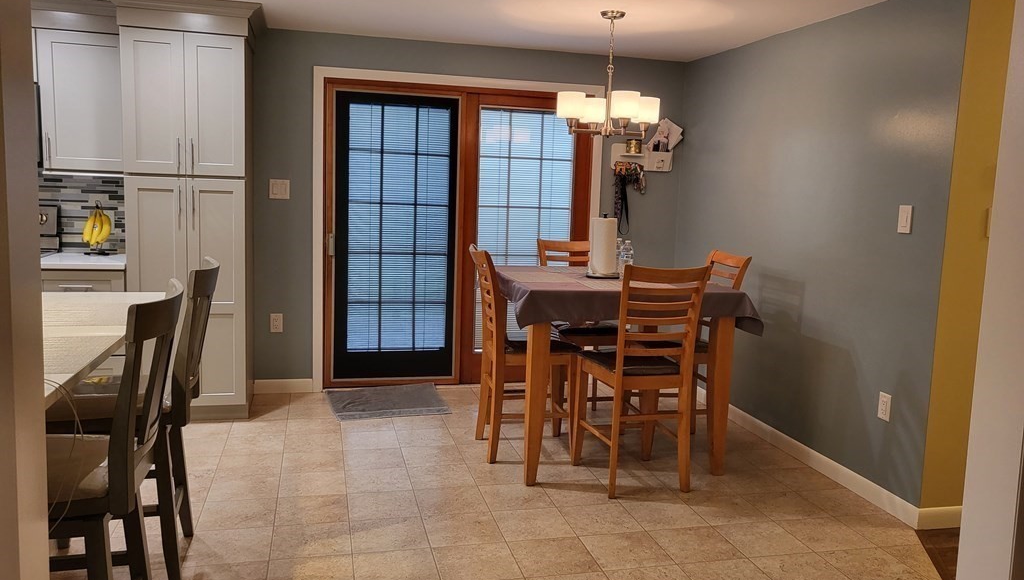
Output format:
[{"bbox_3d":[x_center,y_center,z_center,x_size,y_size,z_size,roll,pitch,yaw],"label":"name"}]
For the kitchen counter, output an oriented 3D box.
[{"bbox_3d":[-2.429,-0.164,4.450,0.490,0.035,0.606,0,8,-14],"label":"kitchen counter"}]

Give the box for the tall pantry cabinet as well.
[{"bbox_3d":[-1.856,-0.379,4.507,0.635,2.190,0.610,0,7,-14],"label":"tall pantry cabinet"}]

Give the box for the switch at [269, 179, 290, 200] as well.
[{"bbox_3d":[-1.487,-0.644,4.929,0.124,0.121,0.008,0,8,-14],"label":"switch"}]

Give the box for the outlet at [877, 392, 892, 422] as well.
[{"bbox_3d":[1.727,0.543,3.569,0.008,0.122,0.077,0,8,-14],"label":"outlet"}]

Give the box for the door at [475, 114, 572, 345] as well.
[{"bbox_3d":[0.095,-0.409,5.369,0.700,1.670,0.060,0,7,-14],"label":"door"}]

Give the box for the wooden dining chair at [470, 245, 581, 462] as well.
[{"bbox_3d":[0.066,0.315,4.018,0.550,1.060,0.430,0,7,-14],"label":"wooden dining chair"}]

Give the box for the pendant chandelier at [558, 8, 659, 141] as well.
[{"bbox_3d":[0.528,-1.140,4.097,0.490,0.644,0.490,6,9,28],"label":"pendant chandelier"}]

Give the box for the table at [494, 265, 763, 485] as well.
[{"bbox_3d":[0.455,0.389,4.128,1.090,0.915,1.090,0,7,-14],"label":"table"}]

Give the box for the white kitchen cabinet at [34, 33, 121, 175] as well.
[{"bbox_3d":[-2.394,-1.058,4.426,0.460,0.770,0.335,0,7,-14],"label":"white kitchen cabinet"}]

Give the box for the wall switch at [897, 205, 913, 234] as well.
[{"bbox_3d":[1.761,-0.316,3.452,0.008,0.122,0.078,0,8,-14],"label":"wall switch"}]

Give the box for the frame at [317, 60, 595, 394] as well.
[{"bbox_3d":[-0.345,-0.364,5.224,1.945,2.090,0.120,0,7,-14],"label":"frame"}]

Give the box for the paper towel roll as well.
[{"bbox_3d":[0.522,-0.240,4.289,0.145,0.300,0.145,2,8,0],"label":"paper towel roll"}]

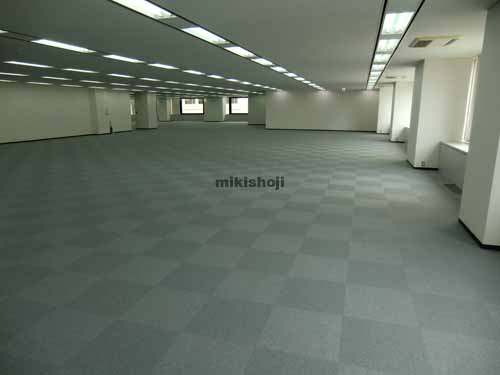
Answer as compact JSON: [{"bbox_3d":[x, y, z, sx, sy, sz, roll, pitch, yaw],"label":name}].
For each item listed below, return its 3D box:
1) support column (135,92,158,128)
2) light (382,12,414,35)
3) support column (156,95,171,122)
[{"bbox_3d":[-7.370,-5.370,24.470,0.960,2.410,1.030,4,14,17],"label":"support column"},{"bbox_3d":[1.798,-2.014,4.247,0.290,0.060,1.210,4,14,17],"label":"light"},{"bbox_3d":[-8.812,-7.828,35.192,1.100,2.410,0.950,4,14,17],"label":"support column"}]

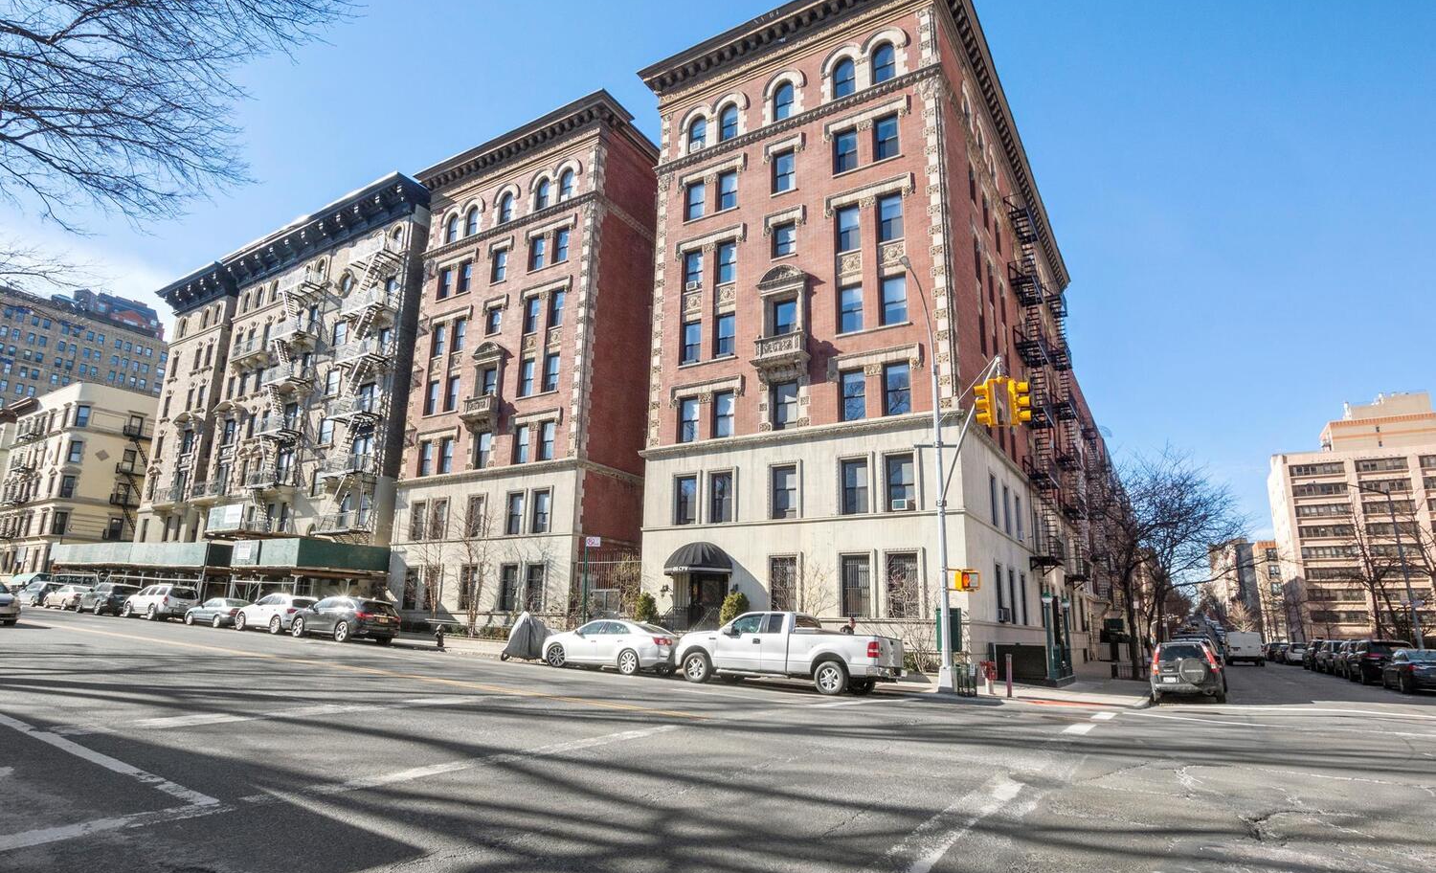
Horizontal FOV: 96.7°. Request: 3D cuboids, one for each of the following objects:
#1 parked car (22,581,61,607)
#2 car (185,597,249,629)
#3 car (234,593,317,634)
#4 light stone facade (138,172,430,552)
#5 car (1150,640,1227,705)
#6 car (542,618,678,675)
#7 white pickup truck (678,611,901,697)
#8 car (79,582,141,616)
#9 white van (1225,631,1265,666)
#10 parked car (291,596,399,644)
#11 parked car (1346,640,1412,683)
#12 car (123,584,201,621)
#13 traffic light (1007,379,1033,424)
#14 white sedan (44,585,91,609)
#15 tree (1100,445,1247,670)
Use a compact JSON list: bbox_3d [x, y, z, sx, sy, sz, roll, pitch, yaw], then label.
[{"bbox_3d":[-48.035,11.340,45.557,4.400,1.570,1.760,-6,-14,28],"label":"parked car"},{"bbox_3d":[-25.840,9.176,33.445,4.550,1.430,1.770,-6,-14,28],"label":"car"},{"bbox_3d":[-19.534,7.940,28.683,4.650,1.640,1.900,-6,-18,28],"label":"car"},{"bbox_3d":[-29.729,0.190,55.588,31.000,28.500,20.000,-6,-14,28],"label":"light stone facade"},{"bbox_3d":[14.349,7.116,19.505,1.790,1.680,4.550,-9,-19,35],"label":"car"},{"bbox_3d":[-3.234,6.443,19.777,4.860,1.460,1.860,-7,-18,28],"label":"car"},{"bbox_3d":[1.664,5.549,16.778,5.850,1.920,2.030,-7,-18,29],"label":"white pickup truck"},{"bbox_3d":[-37.797,10.136,39.648,4.650,1.680,1.860,-6,-14,28],"label":"car"},{"bbox_3d":[35.270,14.257,42.834,1.840,1.880,4.750,-8,-16,35],"label":"white van"},{"bbox_3d":[-15.516,7.559,26.589,4.880,1.700,1.950,-6,-17,26],"label":"parked car"},{"bbox_3d":[29.735,10.154,28.714,1.930,1.760,4.800,-8,-16,35],"label":"parked car"},{"bbox_3d":[-30.395,9.086,34.949,4.750,1.800,1.860,-6,-18,28],"label":"car"},{"bbox_3d":[5.537,-0.638,11.700,0.410,0.840,0.280,-7,-18,29],"label":"traffic light"},{"bbox_3d":[-40.179,10.105,40.017,4.700,1.460,1.800,-6,-18,28],"label":"white sedan"},{"bbox_3d":[20.667,5.572,28.900,5.354,10.058,5.354,-8,-15,34],"label":"tree"}]

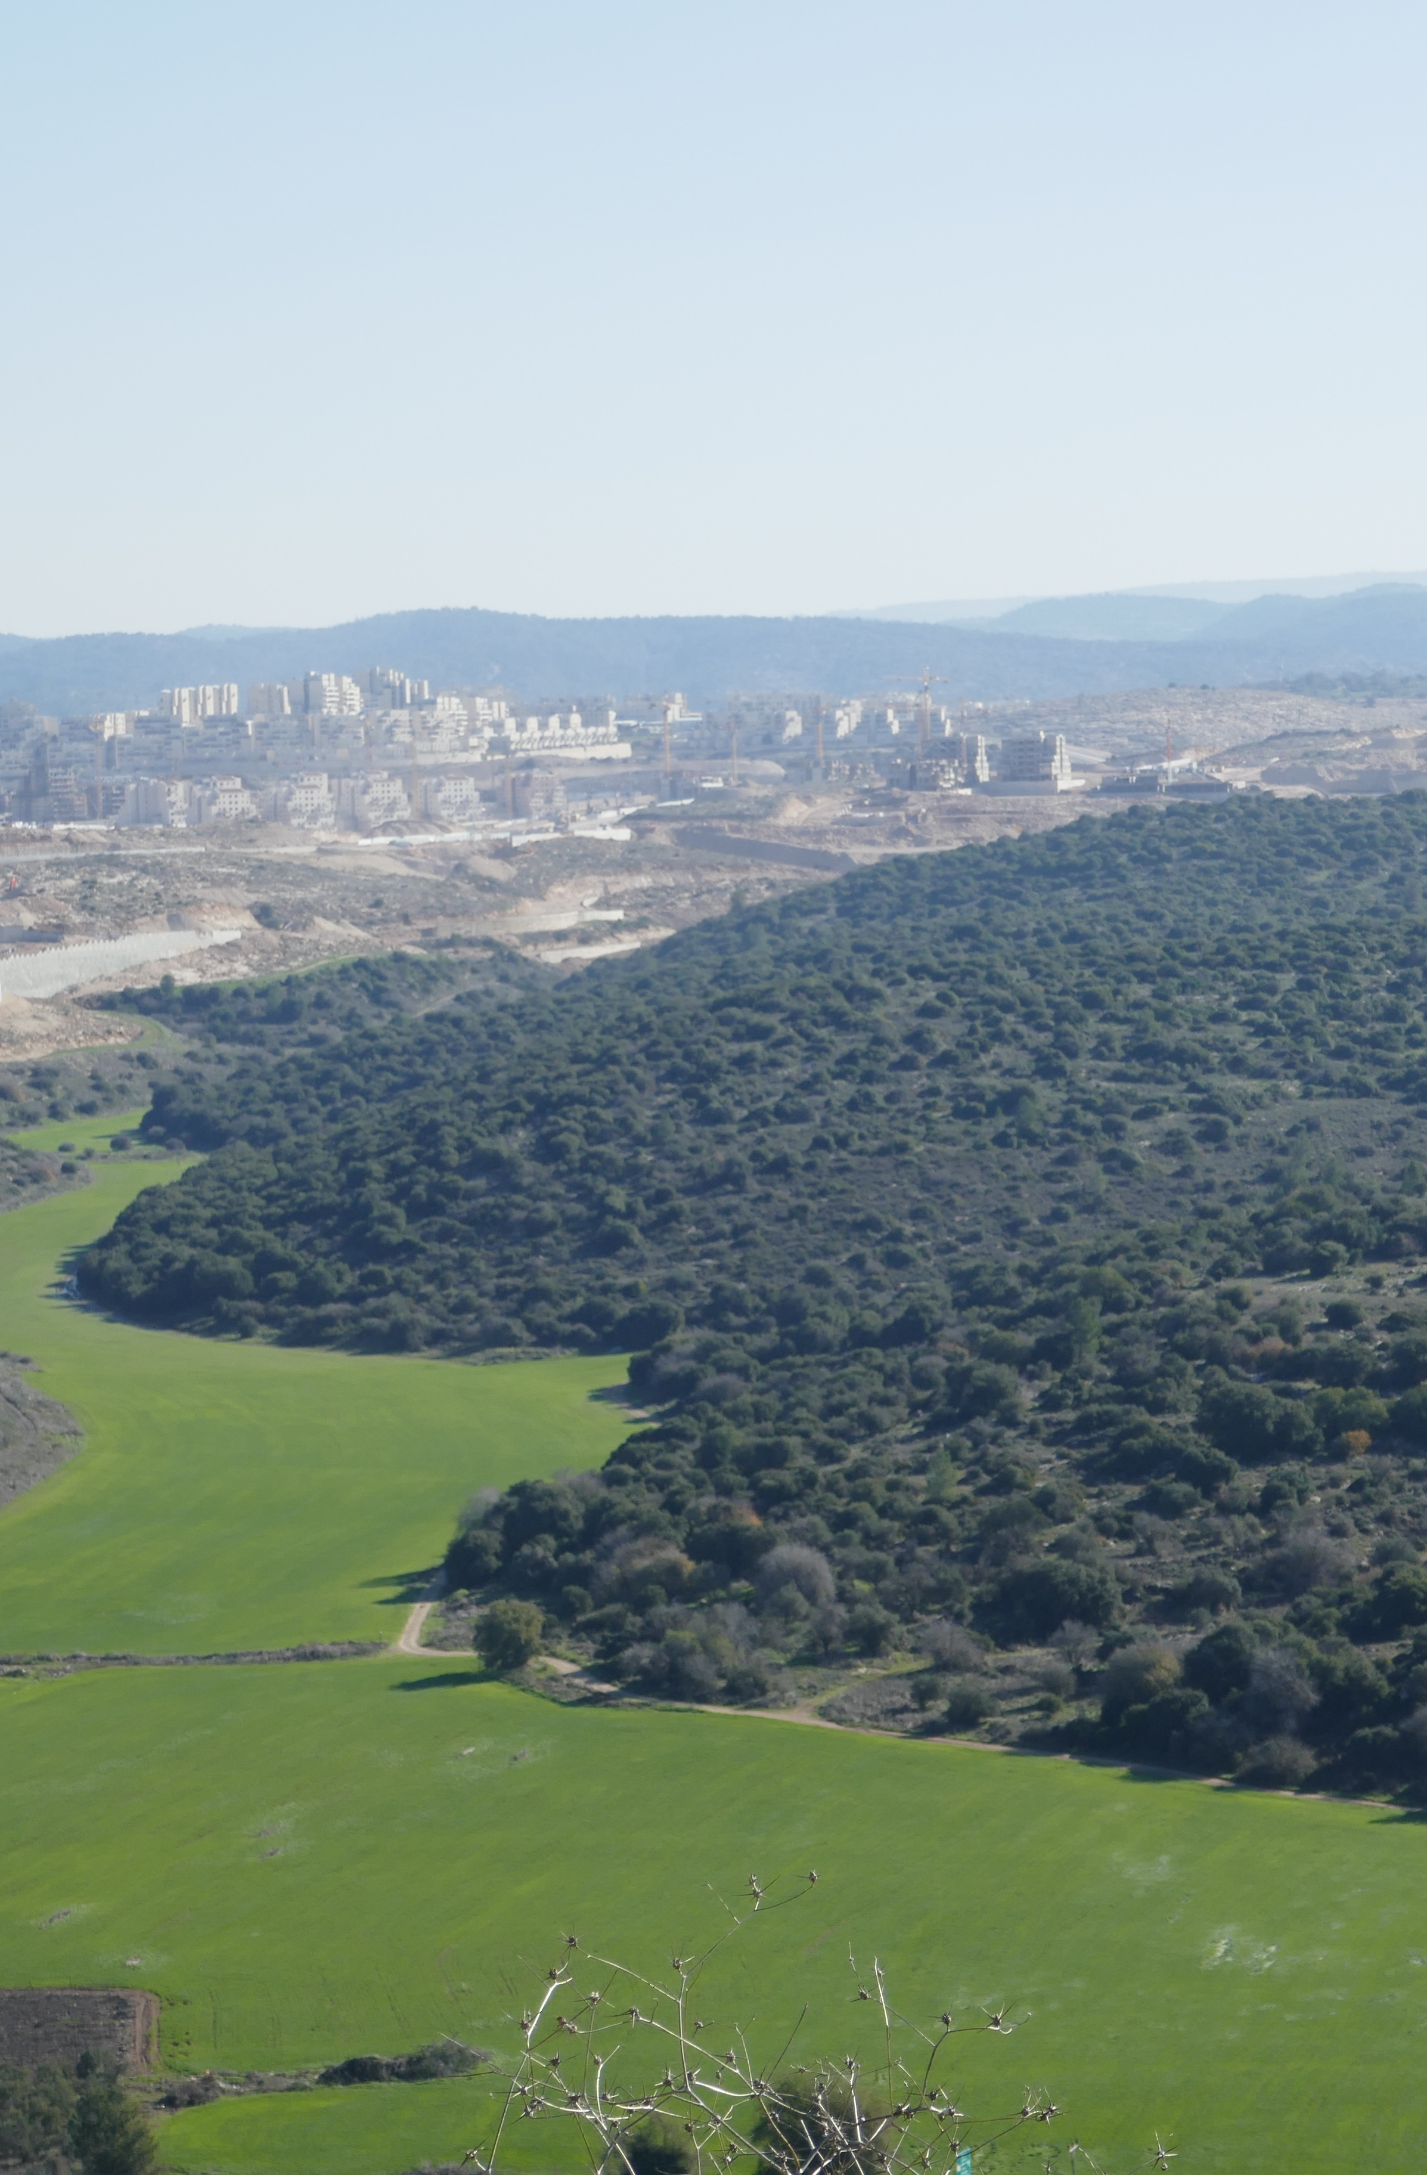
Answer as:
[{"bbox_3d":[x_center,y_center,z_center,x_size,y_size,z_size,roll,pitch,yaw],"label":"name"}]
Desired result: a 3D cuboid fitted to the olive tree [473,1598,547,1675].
[{"bbox_3d":[-26.252,70.581,945.000,9.100,8.800,9.000,-1,3,0],"label":"olive tree"}]

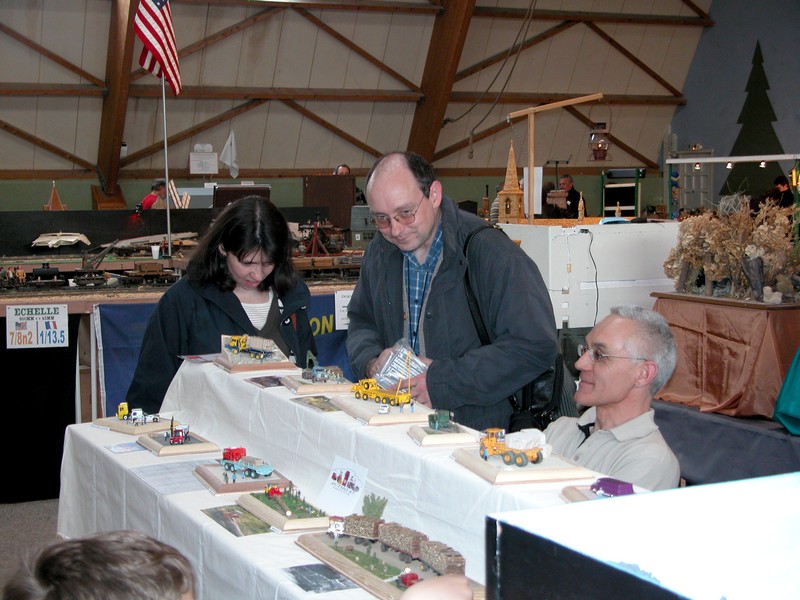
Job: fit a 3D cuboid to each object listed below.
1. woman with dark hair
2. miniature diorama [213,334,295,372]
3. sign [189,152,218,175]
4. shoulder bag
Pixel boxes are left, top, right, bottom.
[{"bbox_3d":[-0.510,0.490,4.130,0.520,1.580,0.420,-3,7,-22],"label":"woman with dark hair"},{"bbox_3d":[-0.400,0.140,3.940,0.200,0.085,0.210,-2,7,-19],"label":"miniature diorama"},{"bbox_3d":[-2.240,-1.555,16.400,0.320,0.236,0.015,-1,6,-13],"label":"sign"},{"bbox_3d":[0.292,0.106,3.520,0.300,0.560,0.220,-5,8,-37],"label":"shoulder bag"}]

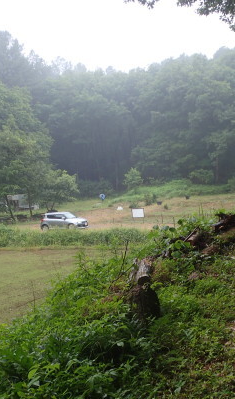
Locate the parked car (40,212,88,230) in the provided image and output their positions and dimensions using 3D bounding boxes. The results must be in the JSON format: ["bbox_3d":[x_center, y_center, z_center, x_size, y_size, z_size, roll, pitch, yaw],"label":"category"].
[{"bbox_3d":[-4.592,1.920,39.400,3.850,1.500,1.700,-3,0,18],"label":"parked car"}]

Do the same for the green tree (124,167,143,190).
[{"bbox_3d":[2.149,-2.780,62.000,2.600,3.200,2.500,-1,1,0],"label":"green tree"}]

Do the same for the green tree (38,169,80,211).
[{"bbox_3d":[-6.574,-0.994,51.000,4.400,4.600,4.300,-1,1,-7],"label":"green tree"}]

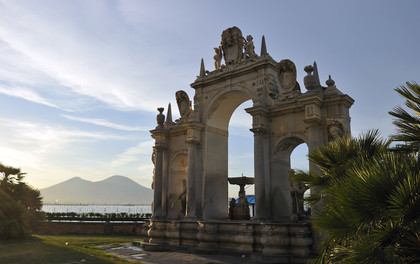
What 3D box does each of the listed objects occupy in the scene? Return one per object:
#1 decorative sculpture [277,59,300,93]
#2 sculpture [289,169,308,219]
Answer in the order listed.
[{"bbox_3d":[3.010,-2.168,12.592,0.735,1.225,0.385,-10,-17,39],"label":"decorative sculpture"},{"bbox_3d":[3.198,2.256,11.841,0.717,1.838,0.525,-10,-17,39],"label":"sculpture"}]

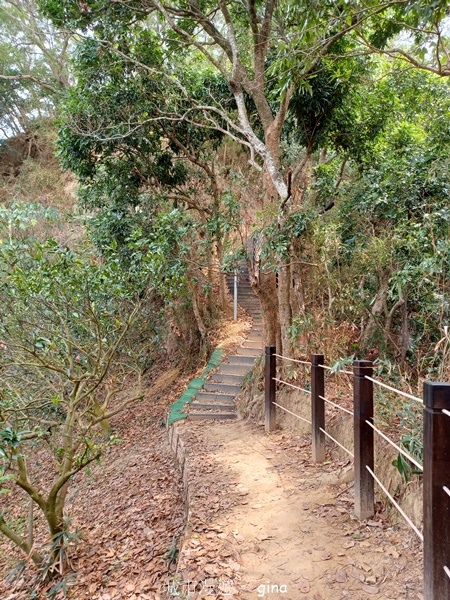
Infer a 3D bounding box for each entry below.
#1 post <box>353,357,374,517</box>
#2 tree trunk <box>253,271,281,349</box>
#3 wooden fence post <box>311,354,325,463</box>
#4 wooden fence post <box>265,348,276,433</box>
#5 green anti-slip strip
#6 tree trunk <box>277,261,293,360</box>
[{"bbox_3d":[1.052,1.039,3.275,0.108,1.160,0.108,0,-1,-6],"label":"post"},{"bbox_3d":[0.870,0.230,9.100,0.550,1.750,0.420,0,-1,0],"label":"tree trunk"},{"bbox_3d":[1.008,1.164,4.670,0.105,1.140,0.105,0,-1,-9],"label":"wooden fence post"},{"bbox_3d":[0.645,1.247,6.075,0.105,1.165,0.105,1,-1,-25],"label":"wooden fence post"},{"bbox_3d":[-0.410,1.470,7.850,0.320,0.950,2.750,0,-1,13],"label":"green anti-slip strip"},{"bbox_3d":[1.220,0.200,8.900,0.270,2.050,0.260,0,-1,0],"label":"tree trunk"}]

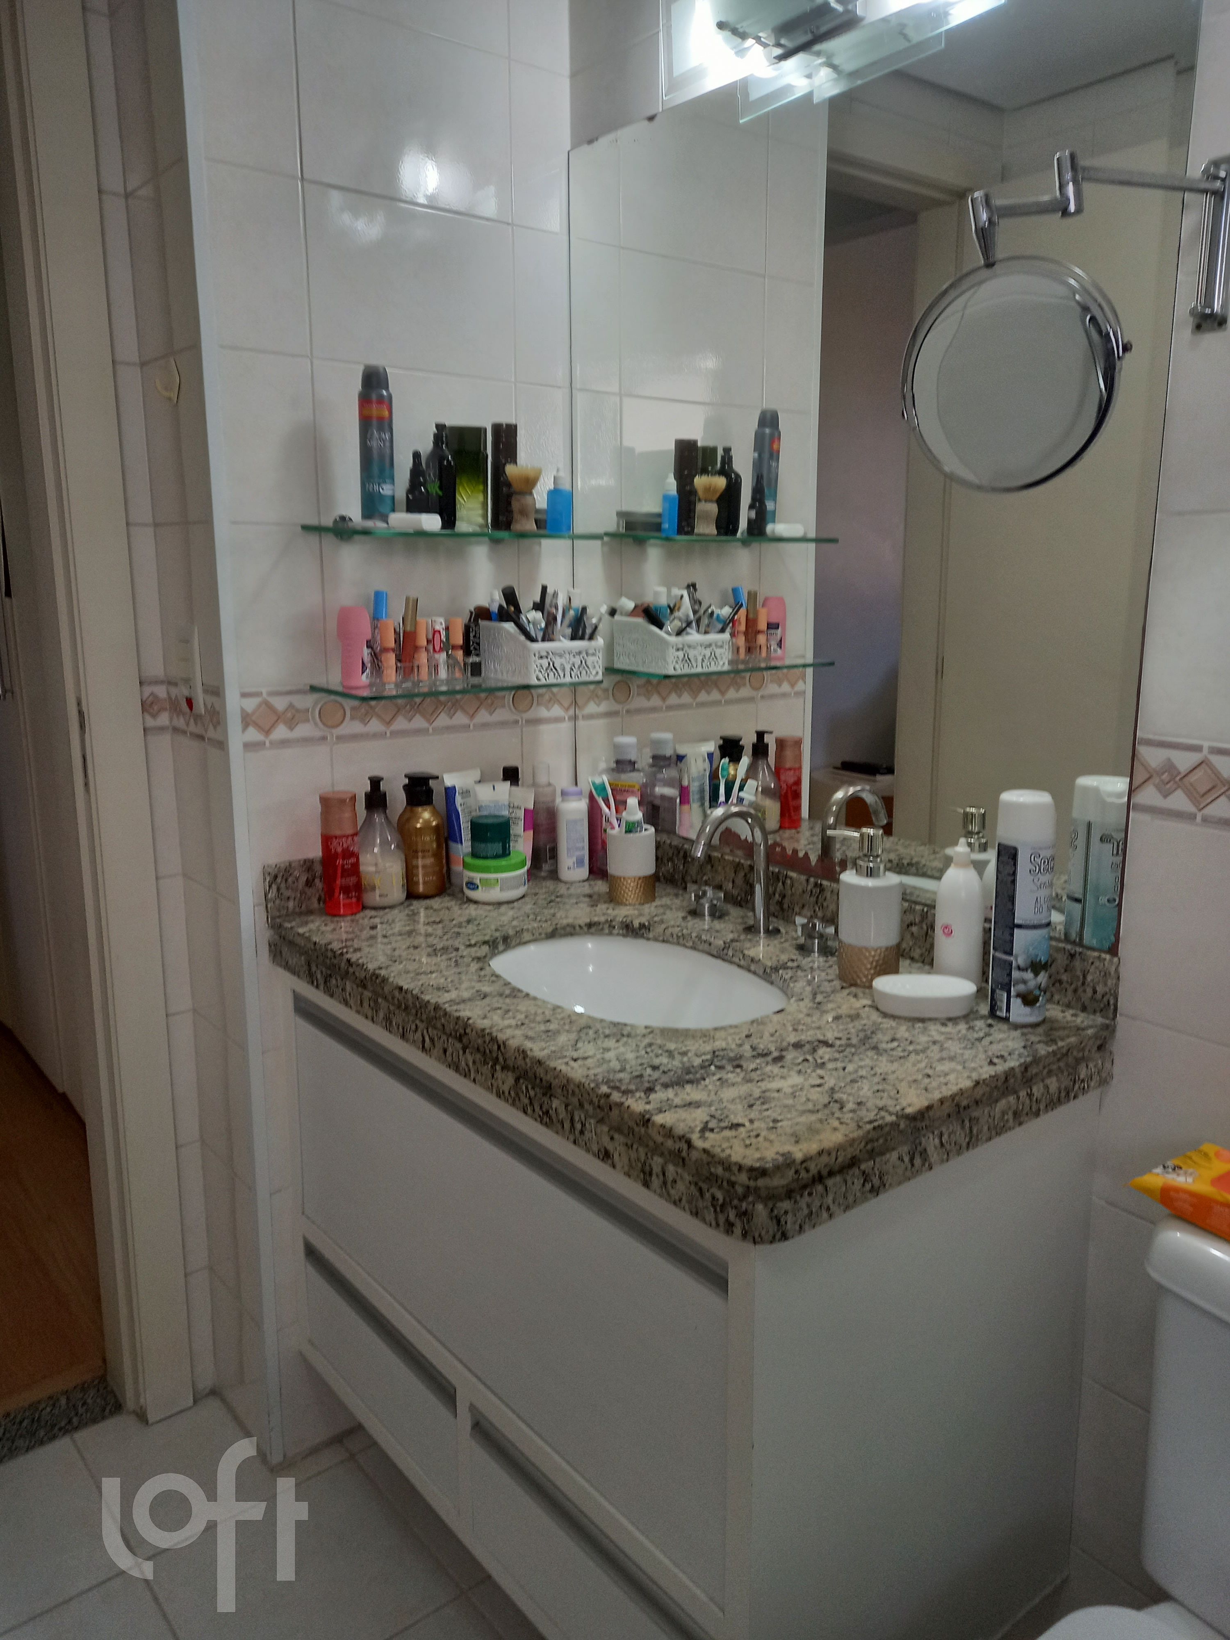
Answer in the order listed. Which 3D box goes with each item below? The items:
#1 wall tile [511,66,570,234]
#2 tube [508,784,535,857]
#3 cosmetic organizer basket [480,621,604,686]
[{"bbox_3d":[-0.105,-0.923,1.634,0.095,0.204,0.010,-9,14,-38],"label":"wall tile"},{"bbox_3d":[-0.138,0.025,1.684,0.054,0.138,0.036,0,12,3],"label":"tube"},{"bbox_3d":[-0.102,-0.235,1.648,0.119,0.080,0.126,-9,14,-38],"label":"cosmetic organizer basket"}]

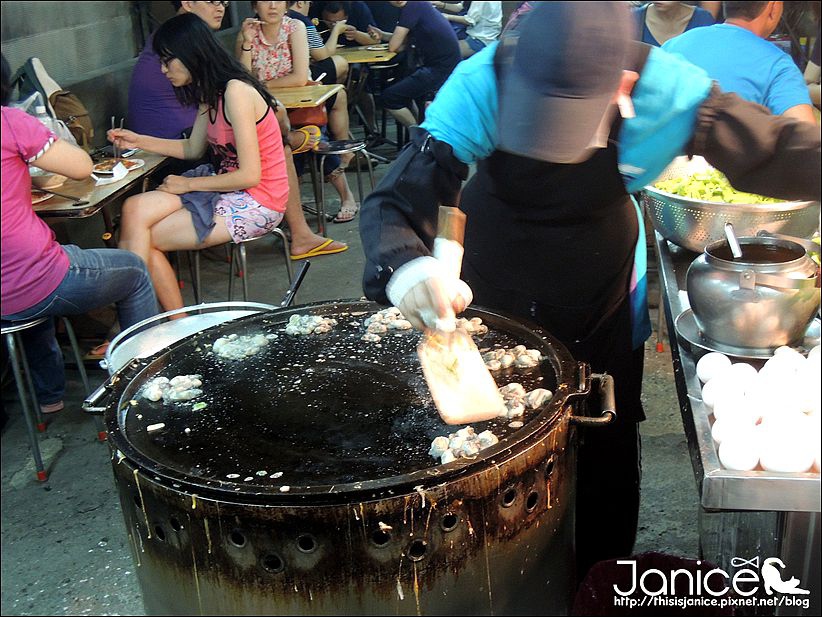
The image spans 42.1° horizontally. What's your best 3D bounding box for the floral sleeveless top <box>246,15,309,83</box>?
[{"bbox_3d":[-0.688,-1.326,5.659,0.360,0.450,0.240,-6,20,-1],"label":"floral sleeveless top"}]

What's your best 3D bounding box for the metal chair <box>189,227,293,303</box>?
[{"bbox_3d":[-0.600,-0.079,3.847,0.310,0.460,0.310,-11,21,-15],"label":"metal chair"}]

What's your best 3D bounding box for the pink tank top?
[{"bbox_3d":[-0.552,-0.517,3.601,0.250,0.460,0.340,-11,21,-15],"label":"pink tank top"}]

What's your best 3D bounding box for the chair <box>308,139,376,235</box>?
[{"bbox_3d":[-0.339,-0.574,5.135,0.310,0.460,0.310,-5,20,2],"label":"chair"}]

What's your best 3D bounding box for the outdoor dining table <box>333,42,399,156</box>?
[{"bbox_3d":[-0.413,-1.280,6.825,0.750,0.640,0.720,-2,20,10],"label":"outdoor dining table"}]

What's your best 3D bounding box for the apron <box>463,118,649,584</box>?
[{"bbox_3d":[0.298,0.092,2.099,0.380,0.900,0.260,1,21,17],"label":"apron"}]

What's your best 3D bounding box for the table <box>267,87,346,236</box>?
[{"bbox_3d":[-0.742,-0.742,5.435,0.780,0.640,0.640,-2,20,10],"label":"table"}]

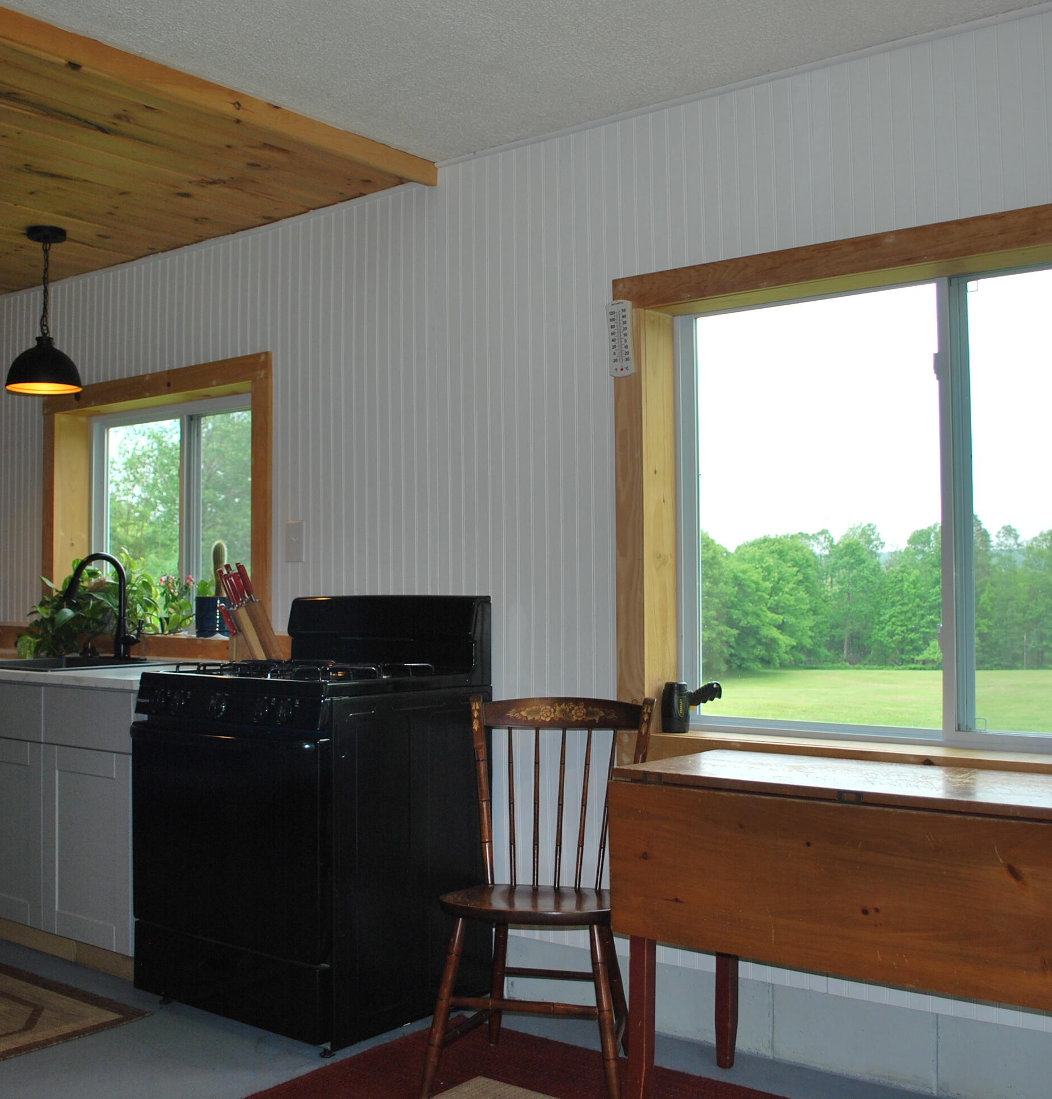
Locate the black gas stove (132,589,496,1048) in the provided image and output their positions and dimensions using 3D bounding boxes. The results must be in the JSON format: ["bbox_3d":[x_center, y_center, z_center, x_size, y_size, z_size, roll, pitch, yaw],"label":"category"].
[{"bbox_3d":[-0.614,0.711,3.515,0.769,1.143,0.705,-2,-2,38],"label":"black gas stove"}]

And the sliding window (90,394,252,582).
[{"bbox_3d":[-1.287,-0.123,4.662,1.171,0.856,0.080,-2,-2,36],"label":"sliding window"}]

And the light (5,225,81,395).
[{"bbox_3d":[-1.661,-0.825,4.234,0.260,0.560,0.260,-2,-2,36],"label":"light"}]

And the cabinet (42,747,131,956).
[{"bbox_3d":[-1.146,0.895,3.926,0.470,0.576,0.580,-2,-2,38],"label":"cabinet"}]

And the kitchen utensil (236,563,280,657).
[{"bbox_3d":[-0.869,0.211,3.933,0.180,0.330,0.110,1,-2,-40],"label":"kitchen utensil"}]

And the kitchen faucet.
[{"bbox_3d":[-1.528,0.204,4.407,0.120,0.391,0.280,-2,-2,38],"label":"kitchen faucet"}]

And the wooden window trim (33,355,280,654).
[{"bbox_3d":[-1.355,-0.131,4.558,1.357,1.028,0.170,-2,-2,36],"label":"wooden window trim"}]

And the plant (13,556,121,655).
[{"bbox_3d":[-1.715,0.220,4.601,0.360,0.370,0.270,-2,-2,36],"label":"plant"}]

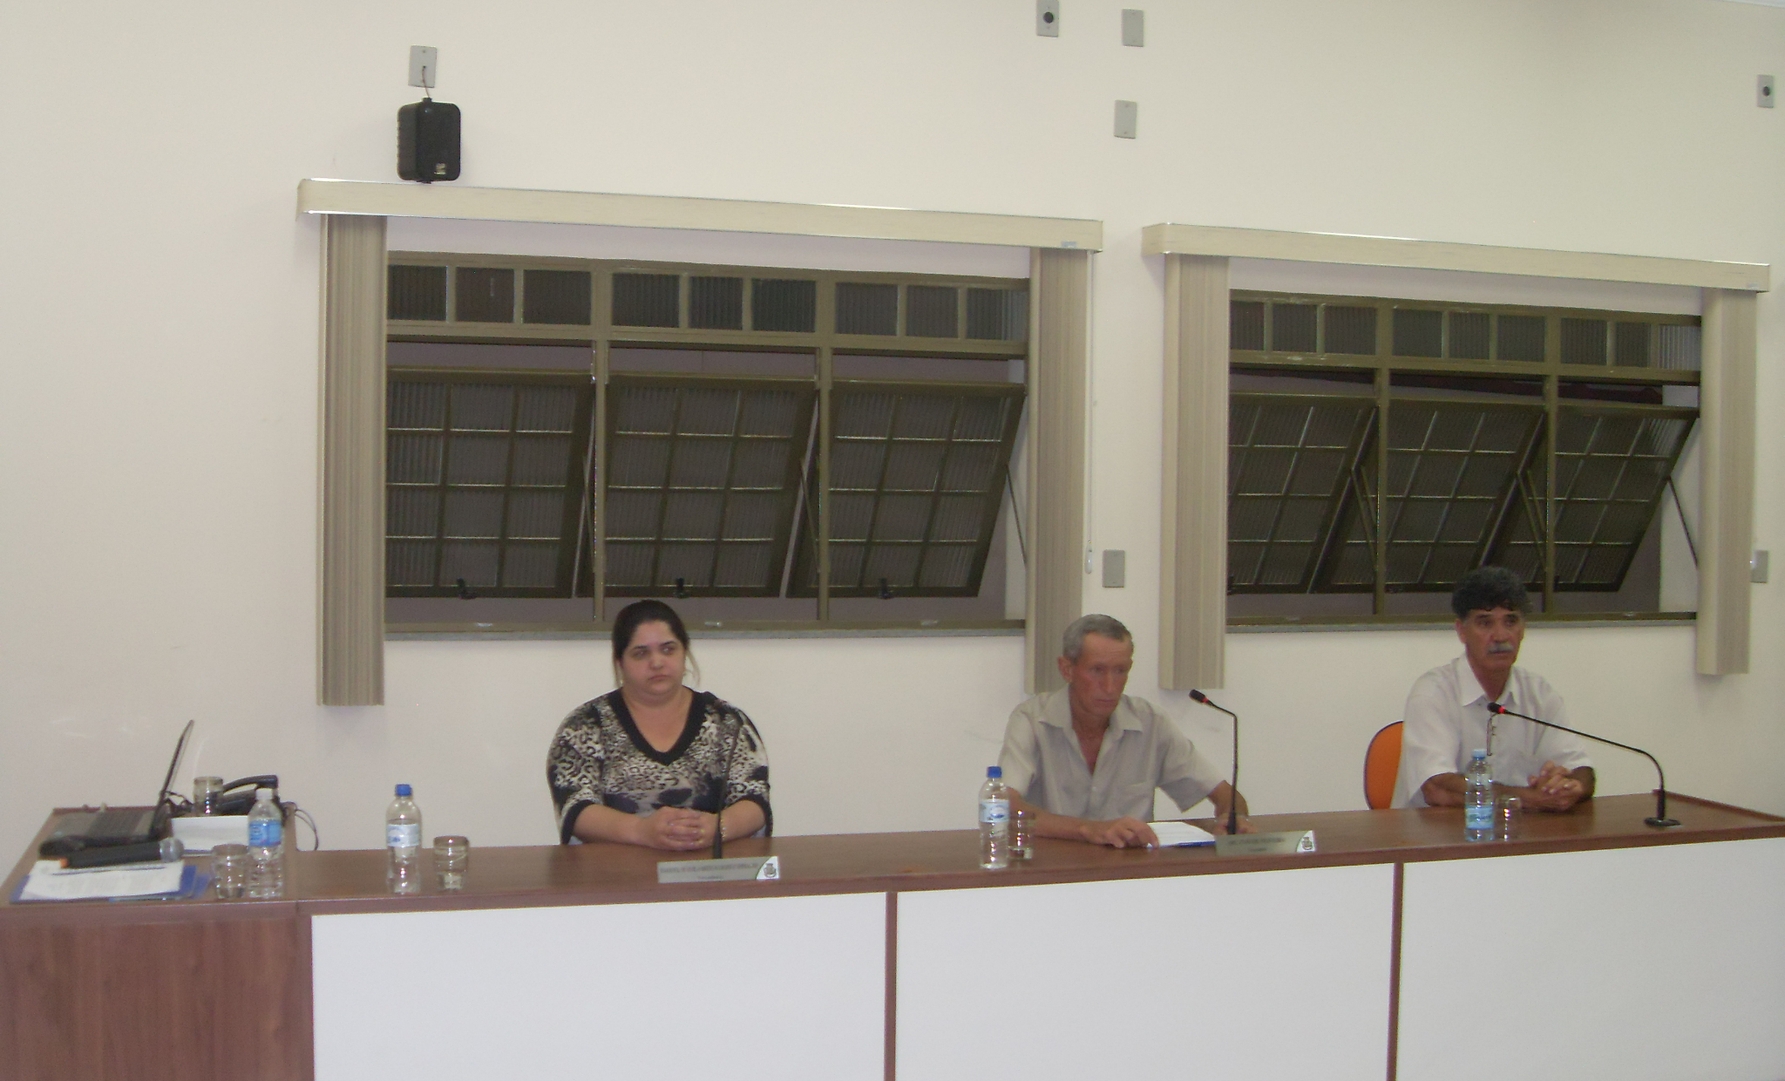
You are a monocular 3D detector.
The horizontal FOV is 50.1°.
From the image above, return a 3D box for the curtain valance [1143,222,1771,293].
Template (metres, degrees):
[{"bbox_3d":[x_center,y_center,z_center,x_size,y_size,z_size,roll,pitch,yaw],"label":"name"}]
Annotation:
[{"bbox_3d":[1.909,-0.914,6.248,2.339,0.093,0.150,0,2,-17],"label":"curtain valance"}]

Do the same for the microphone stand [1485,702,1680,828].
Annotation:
[{"bbox_3d":[1.617,0.522,4.465,0.487,0.286,0.100,1,2,4],"label":"microphone stand"}]

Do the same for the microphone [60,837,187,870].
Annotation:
[{"bbox_3d":[-1.473,0.596,3.656,0.237,0.052,0.051,0,2,-24],"label":"microphone"}]

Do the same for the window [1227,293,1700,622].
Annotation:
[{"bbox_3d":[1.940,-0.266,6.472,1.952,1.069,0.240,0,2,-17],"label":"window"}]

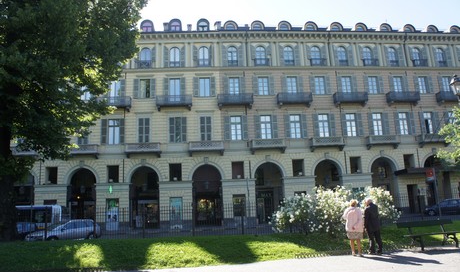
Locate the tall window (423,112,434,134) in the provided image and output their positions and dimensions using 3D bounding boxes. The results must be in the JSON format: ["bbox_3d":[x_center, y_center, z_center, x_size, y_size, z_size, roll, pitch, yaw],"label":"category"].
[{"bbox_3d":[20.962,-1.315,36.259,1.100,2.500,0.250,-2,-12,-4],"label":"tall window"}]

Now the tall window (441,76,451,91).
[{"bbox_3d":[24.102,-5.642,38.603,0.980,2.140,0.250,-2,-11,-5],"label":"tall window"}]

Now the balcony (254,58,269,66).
[{"bbox_3d":[3.364,-7.659,36.171,1.505,0.834,0.500,-2,-11,-5],"label":"balcony"}]

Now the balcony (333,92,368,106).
[{"bbox_3d":[12.892,-3.916,36.825,3.320,1.230,1.000,-2,-11,-5],"label":"balcony"}]

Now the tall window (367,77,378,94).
[{"bbox_3d":[16.764,-6.058,40.550,1.400,2.250,0.250,-2,-13,-5],"label":"tall window"}]

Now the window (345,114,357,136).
[{"bbox_3d":[12.864,-1.196,36.910,1.050,2.410,0.250,-2,-11,-5],"label":"window"}]

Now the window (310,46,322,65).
[{"bbox_3d":[9.485,-8.791,37.949,1.170,2.400,0.220,-2,-12,-4],"label":"window"}]

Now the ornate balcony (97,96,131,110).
[{"bbox_3d":[-11.629,-3.320,34.890,3.350,1.180,1.000,-2,-11,-5],"label":"ornate balcony"}]

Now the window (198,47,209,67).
[{"bbox_3d":[-2.598,-7.798,34.106,1.032,2.038,0.250,-2,-12,-5],"label":"window"}]

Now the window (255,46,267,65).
[{"bbox_3d":[3.348,-8.728,37.659,1.150,2.310,0.250,-2,-11,-5],"label":"window"}]

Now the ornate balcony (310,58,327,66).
[{"bbox_3d":[9.620,-7.997,37.426,1.760,0.950,0.500,-2,-12,-4],"label":"ornate balcony"}]

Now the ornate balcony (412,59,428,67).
[{"bbox_3d":[23.056,-8.775,41.719,1.950,1.020,0.500,-2,-13,-5],"label":"ornate balcony"}]

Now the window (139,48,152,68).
[{"bbox_3d":[-9.493,-8.819,38.725,1.500,2.500,0.250,-2,-13,-5],"label":"window"}]

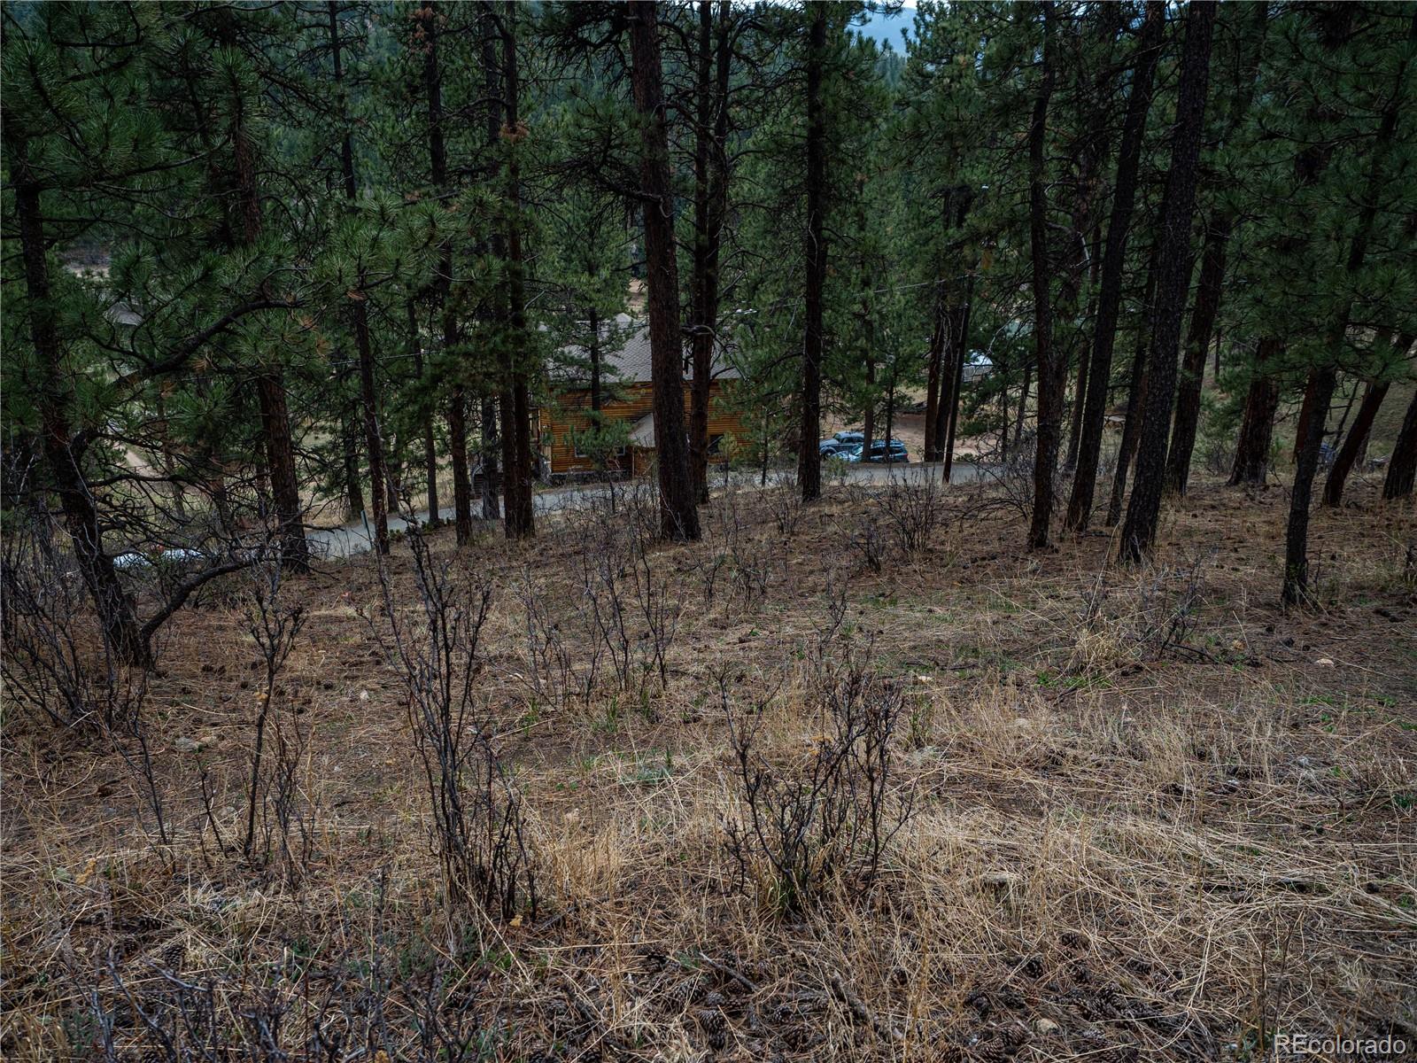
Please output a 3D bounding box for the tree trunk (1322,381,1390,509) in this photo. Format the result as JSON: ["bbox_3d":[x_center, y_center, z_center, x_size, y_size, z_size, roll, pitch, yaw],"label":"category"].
[{"bbox_3d":[10.404,-1.400,15.779,0.270,2.027,0.270,22,15,30],"label":"tree trunk"}]

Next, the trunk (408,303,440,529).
[{"bbox_3d":[-9.030,-3.605,31.214,0.300,6.995,0.300,-5,13,-15],"label":"trunk"}]

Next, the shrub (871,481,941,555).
[{"bbox_3d":[2.704,-0.204,13.400,0.947,0.920,0.900,4,16,11],"label":"shrub"}]

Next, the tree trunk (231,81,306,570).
[{"bbox_3d":[-6.190,-2.865,13.744,0.420,6.947,0.400,-7,17,-23],"label":"tree trunk"}]

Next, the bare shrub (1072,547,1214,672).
[{"bbox_3d":[3.102,0.530,7.000,0.943,0.670,0.850,8,17,25],"label":"bare shrub"}]

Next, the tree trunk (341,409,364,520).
[{"bbox_3d":[-12.370,-2.459,34.176,0.480,4.050,0.450,-5,16,-20],"label":"tree trunk"}]

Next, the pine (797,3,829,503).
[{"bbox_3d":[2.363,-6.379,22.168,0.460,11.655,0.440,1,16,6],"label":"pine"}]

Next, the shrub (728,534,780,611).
[{"bbox_3d":[0.388,0.369,8.500,0.440,0.610,0.420,0,13,0],"label":"shrub"}]

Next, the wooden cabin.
[{"bbox_3d":[-4.136,-8.194,58.790,11.800,8.300,9.000,-3,13,-15],"label":"wooden cabin"}]

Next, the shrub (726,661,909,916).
[{"bbox_3d":[0.357,0.825,3.220,0.600,0.760,0.550,0,13,0],"label":"shrub"}]

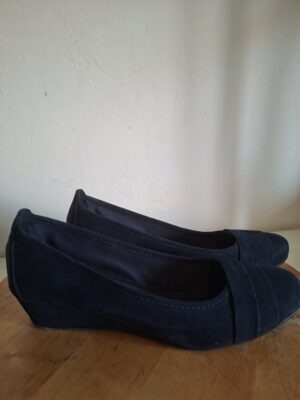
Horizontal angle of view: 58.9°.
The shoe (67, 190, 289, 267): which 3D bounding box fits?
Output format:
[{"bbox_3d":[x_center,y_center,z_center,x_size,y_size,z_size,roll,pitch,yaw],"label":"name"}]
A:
[{"bbox_3d":[0.033,0.038,0.297,0.246,0.096,0.080,1,15,3],"label":"shoe"}]

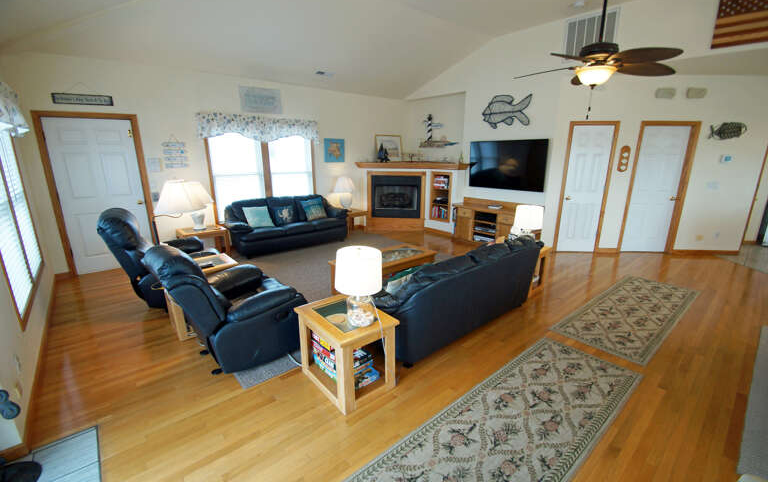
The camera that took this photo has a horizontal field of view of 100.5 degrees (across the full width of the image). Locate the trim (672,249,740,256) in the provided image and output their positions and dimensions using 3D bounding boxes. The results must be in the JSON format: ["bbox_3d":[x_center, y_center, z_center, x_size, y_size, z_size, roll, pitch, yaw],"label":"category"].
[{"bbox_3d":[5.287,0.195,5.247,1.105,0.085,0.020,0,14,1],"label":"trim"}]

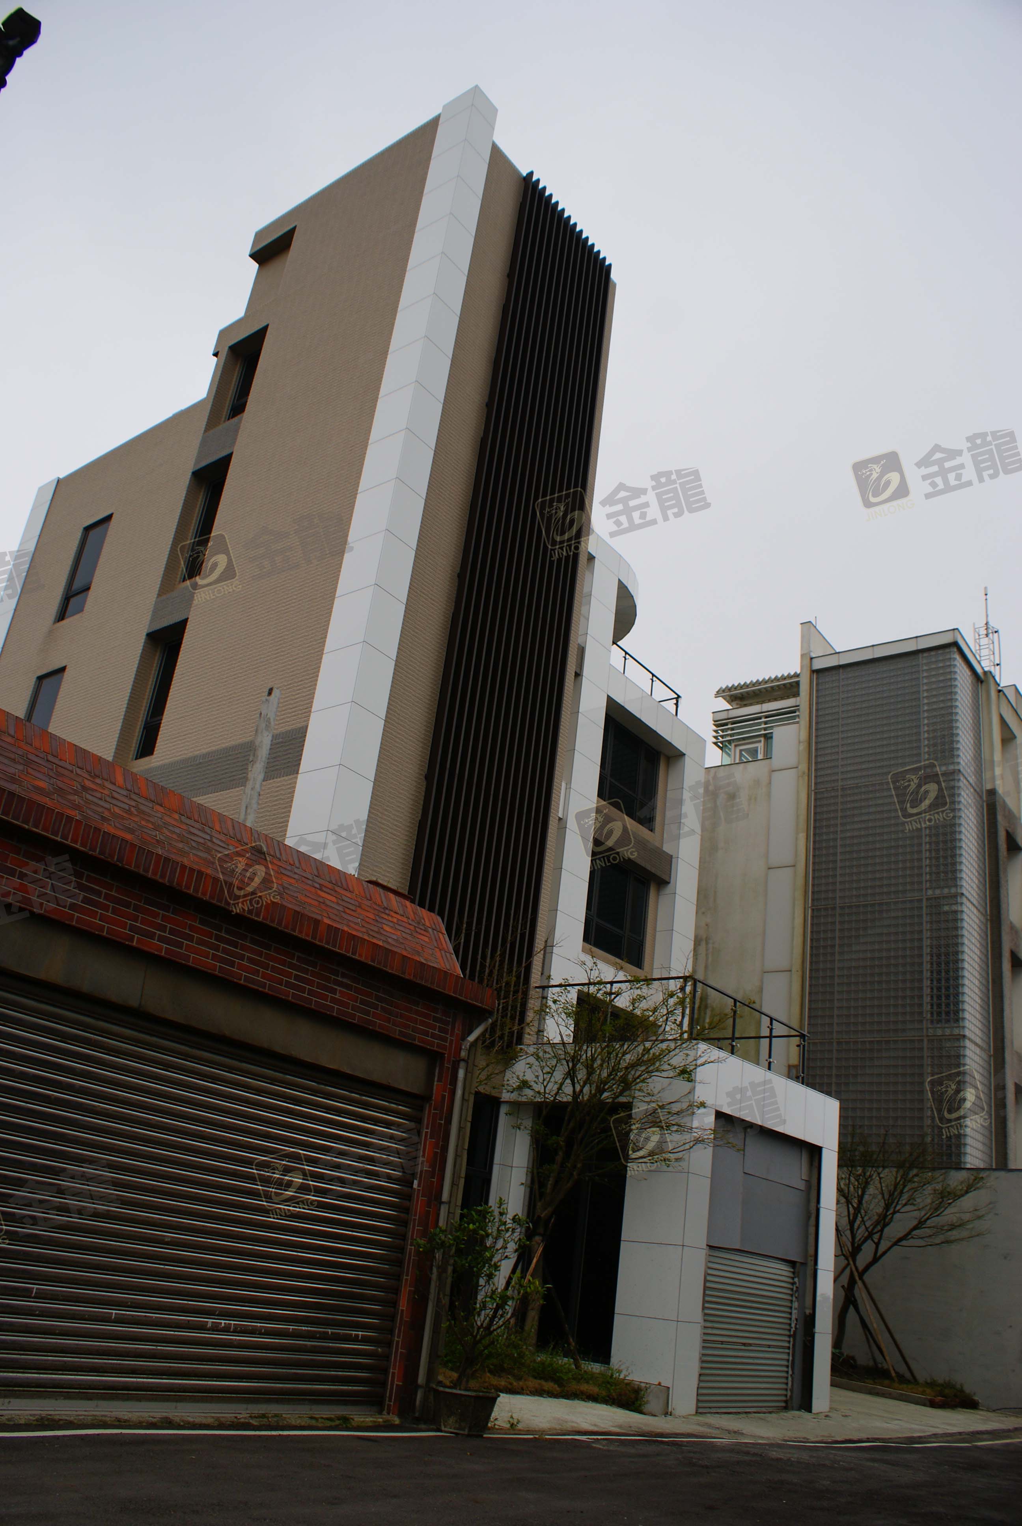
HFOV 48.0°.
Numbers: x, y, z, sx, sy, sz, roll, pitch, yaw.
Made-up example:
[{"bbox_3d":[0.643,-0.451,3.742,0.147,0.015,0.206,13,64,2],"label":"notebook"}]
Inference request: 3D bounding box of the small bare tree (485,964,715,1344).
[{"bbox_3d":[1.185,5.281,15.516,2.900,5.224,2.800,5,-24,6],"label":"small bare tree"}]

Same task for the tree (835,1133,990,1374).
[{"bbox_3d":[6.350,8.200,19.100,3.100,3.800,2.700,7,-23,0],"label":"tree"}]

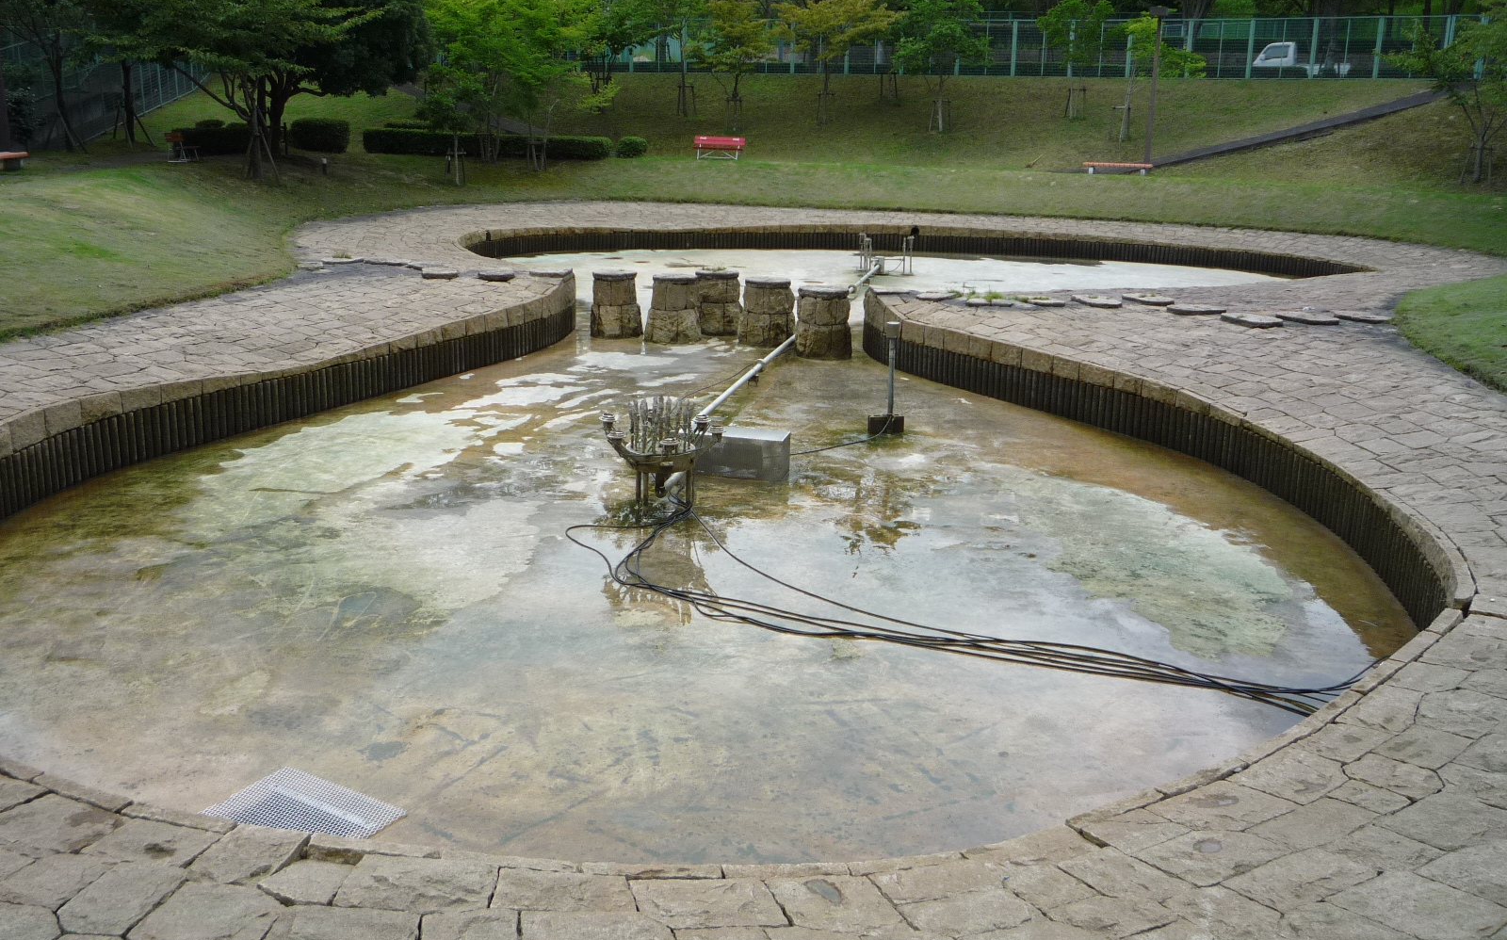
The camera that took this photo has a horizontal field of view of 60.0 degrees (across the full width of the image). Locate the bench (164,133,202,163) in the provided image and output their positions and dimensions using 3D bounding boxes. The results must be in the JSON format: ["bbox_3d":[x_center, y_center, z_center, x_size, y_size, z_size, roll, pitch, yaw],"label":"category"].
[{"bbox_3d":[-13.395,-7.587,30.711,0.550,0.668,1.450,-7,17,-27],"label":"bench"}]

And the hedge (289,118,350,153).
[{"bbox_3d":[-12.639,-9.737,38.100,1.500,0.930,1.100,-1,15,-9],"label":"hedge"}]

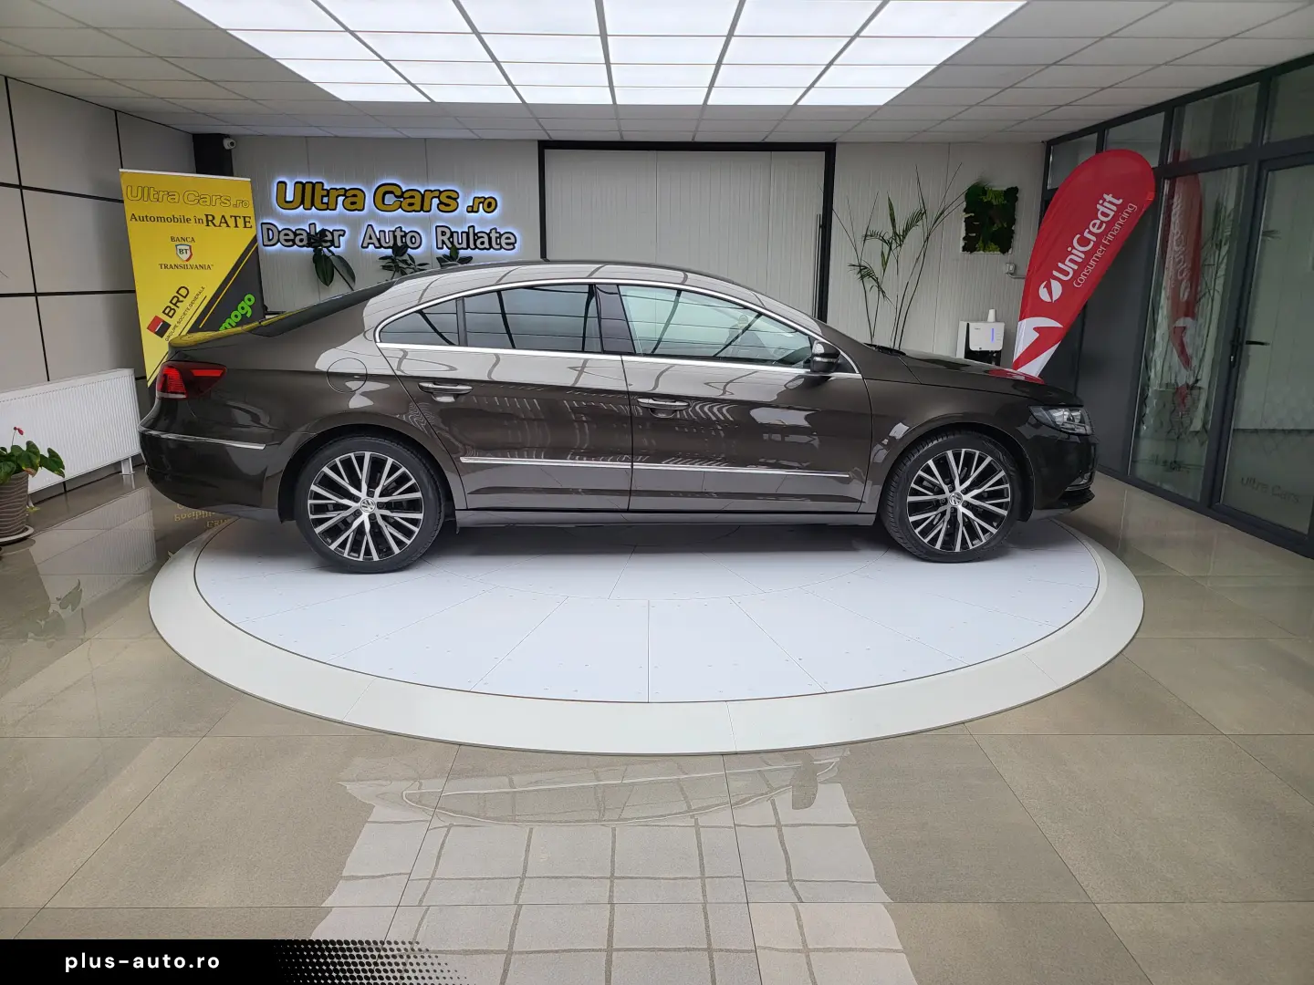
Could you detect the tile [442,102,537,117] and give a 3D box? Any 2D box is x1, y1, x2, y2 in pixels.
[{"bbox_3d":[-1.171,-2.668,6.346,0.600,0.020,0.600,0,13,-1],"label":"tile"}]

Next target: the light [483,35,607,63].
[{"bbox_3d":[-0.559,-2.264,4.604,0.600,0.040,0.600,0,13,-1],"label":"light"}]

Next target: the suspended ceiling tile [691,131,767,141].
[{"bbox_3d":[0.620,-2.940,7.515,0.600,0.020,0.560,0,13,-1],"label":"suspended ceiling tile"}]

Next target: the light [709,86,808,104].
[{"bbox_3d":[0.627,-2.540,5.769,0.597,0.045,0.597,0,14,-1],"label":"light"}]

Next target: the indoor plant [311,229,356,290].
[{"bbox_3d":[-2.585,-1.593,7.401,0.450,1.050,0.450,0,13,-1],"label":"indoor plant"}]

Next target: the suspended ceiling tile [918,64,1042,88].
[{"bbox_3d":[1.834,-2.388,5.203,0.597,0.030,0.597,0,14,-1],"label":"suspended ceiling tile"}]

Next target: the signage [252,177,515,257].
[{"bbox_3d":[-2.303,-2.372,7.830,2.200,0.576,0.080,0,13,-1],"label":"signage"}]

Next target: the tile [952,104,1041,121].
[{"bbox_3d":[2.422,-2.667,6.390,0.600,0.020,0.600,0,13,-1],"label":"tile"}]

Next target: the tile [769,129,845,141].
[{"bbox_3d":[1.206,-2.953,7.528,0.597,0.030,0.597,0,14,-1],"label":"tile"}]

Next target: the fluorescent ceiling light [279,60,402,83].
[{"bbox_3d":[-1.770,-2.409,5.171,0.595,0.040,0.595,0,13,-1],"label":"fluorescent ceiling light"}]

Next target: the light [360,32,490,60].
[{"bbox_3d":[-1.155,-2.269,4.592,0.600,0.050,0.600,0,13,-1],"label":"light"}]

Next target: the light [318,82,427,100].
[{"bbox_3d":[-1.771,-2.547,5.758,0.600,0.040,0.600,0,13,-1],"label":"light"}]

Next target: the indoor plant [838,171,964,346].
[{"bbox_3d":[1.960,-1.548,7.640,1.000,2.240,0.800,0,13,-1],"label":"indoor plant"}]

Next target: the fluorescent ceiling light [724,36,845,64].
[{"bbox_3d":[0.641,-2.258,4.602,0.597,0.045,0.597,0,14,-1],"label":"fluorescent ceiling light"}]

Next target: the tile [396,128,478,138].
[{"bbox_3d":[-1.789,-2.946,7.462,0.600,0.020,0.500,0,13,-1],"label":"tile"}]

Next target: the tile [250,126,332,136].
[{"bbox_3d":[-2.994,-2.966,7.471,0.600,0.020,0.560,0,13,-1],"label":"tile"}]

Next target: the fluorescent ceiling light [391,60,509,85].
[{"bbox_3d":[-1.165,-2.404,5.162,0.597,0.045,0.597,0,14,-1],"label":"fluorescent ceiling light"}]

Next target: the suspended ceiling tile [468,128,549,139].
[{"bbox_3d":[-1.187,-2.951,7.493,0.600,0.020,0.560,0,13,-1],"label":"suspended ceiling tile"}]

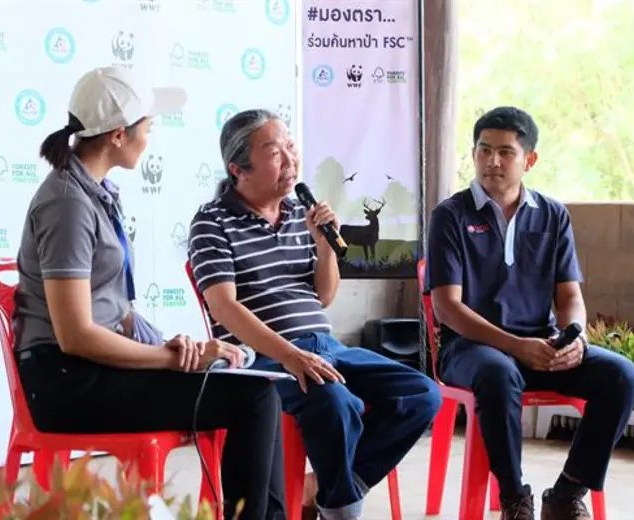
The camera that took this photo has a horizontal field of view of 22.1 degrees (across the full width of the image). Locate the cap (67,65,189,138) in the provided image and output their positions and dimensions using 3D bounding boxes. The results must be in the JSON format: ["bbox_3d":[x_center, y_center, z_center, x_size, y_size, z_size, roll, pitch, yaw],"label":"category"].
[{"bbox_3d":[-0.448,-0.368,3.800,0.270,0.150,0.180,-13,5,-21],"label":"cap"}]

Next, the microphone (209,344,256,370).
[{"bbox_3d":[-0.195,0.227,3.750,0.054,0.054,0.175,0,6,37],"label":"microphone"}]

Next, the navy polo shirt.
[{"bbox_3d":[0.545,0.010,4.750,0.480,0.480,0.280,0,-2,-13],"label":"navy polo shirt"}]

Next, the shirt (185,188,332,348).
[{"bbox_3d":[-0.159,0.020,4.420,0.440,0.450,0.300,-1,-7,-38],"label":"shirt"}]

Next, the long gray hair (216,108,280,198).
[{"bbox_3d":[-0.181,-0.288,4.430,0.210,0.245,0.180,0,1,42],"label":"long gray hair"}]

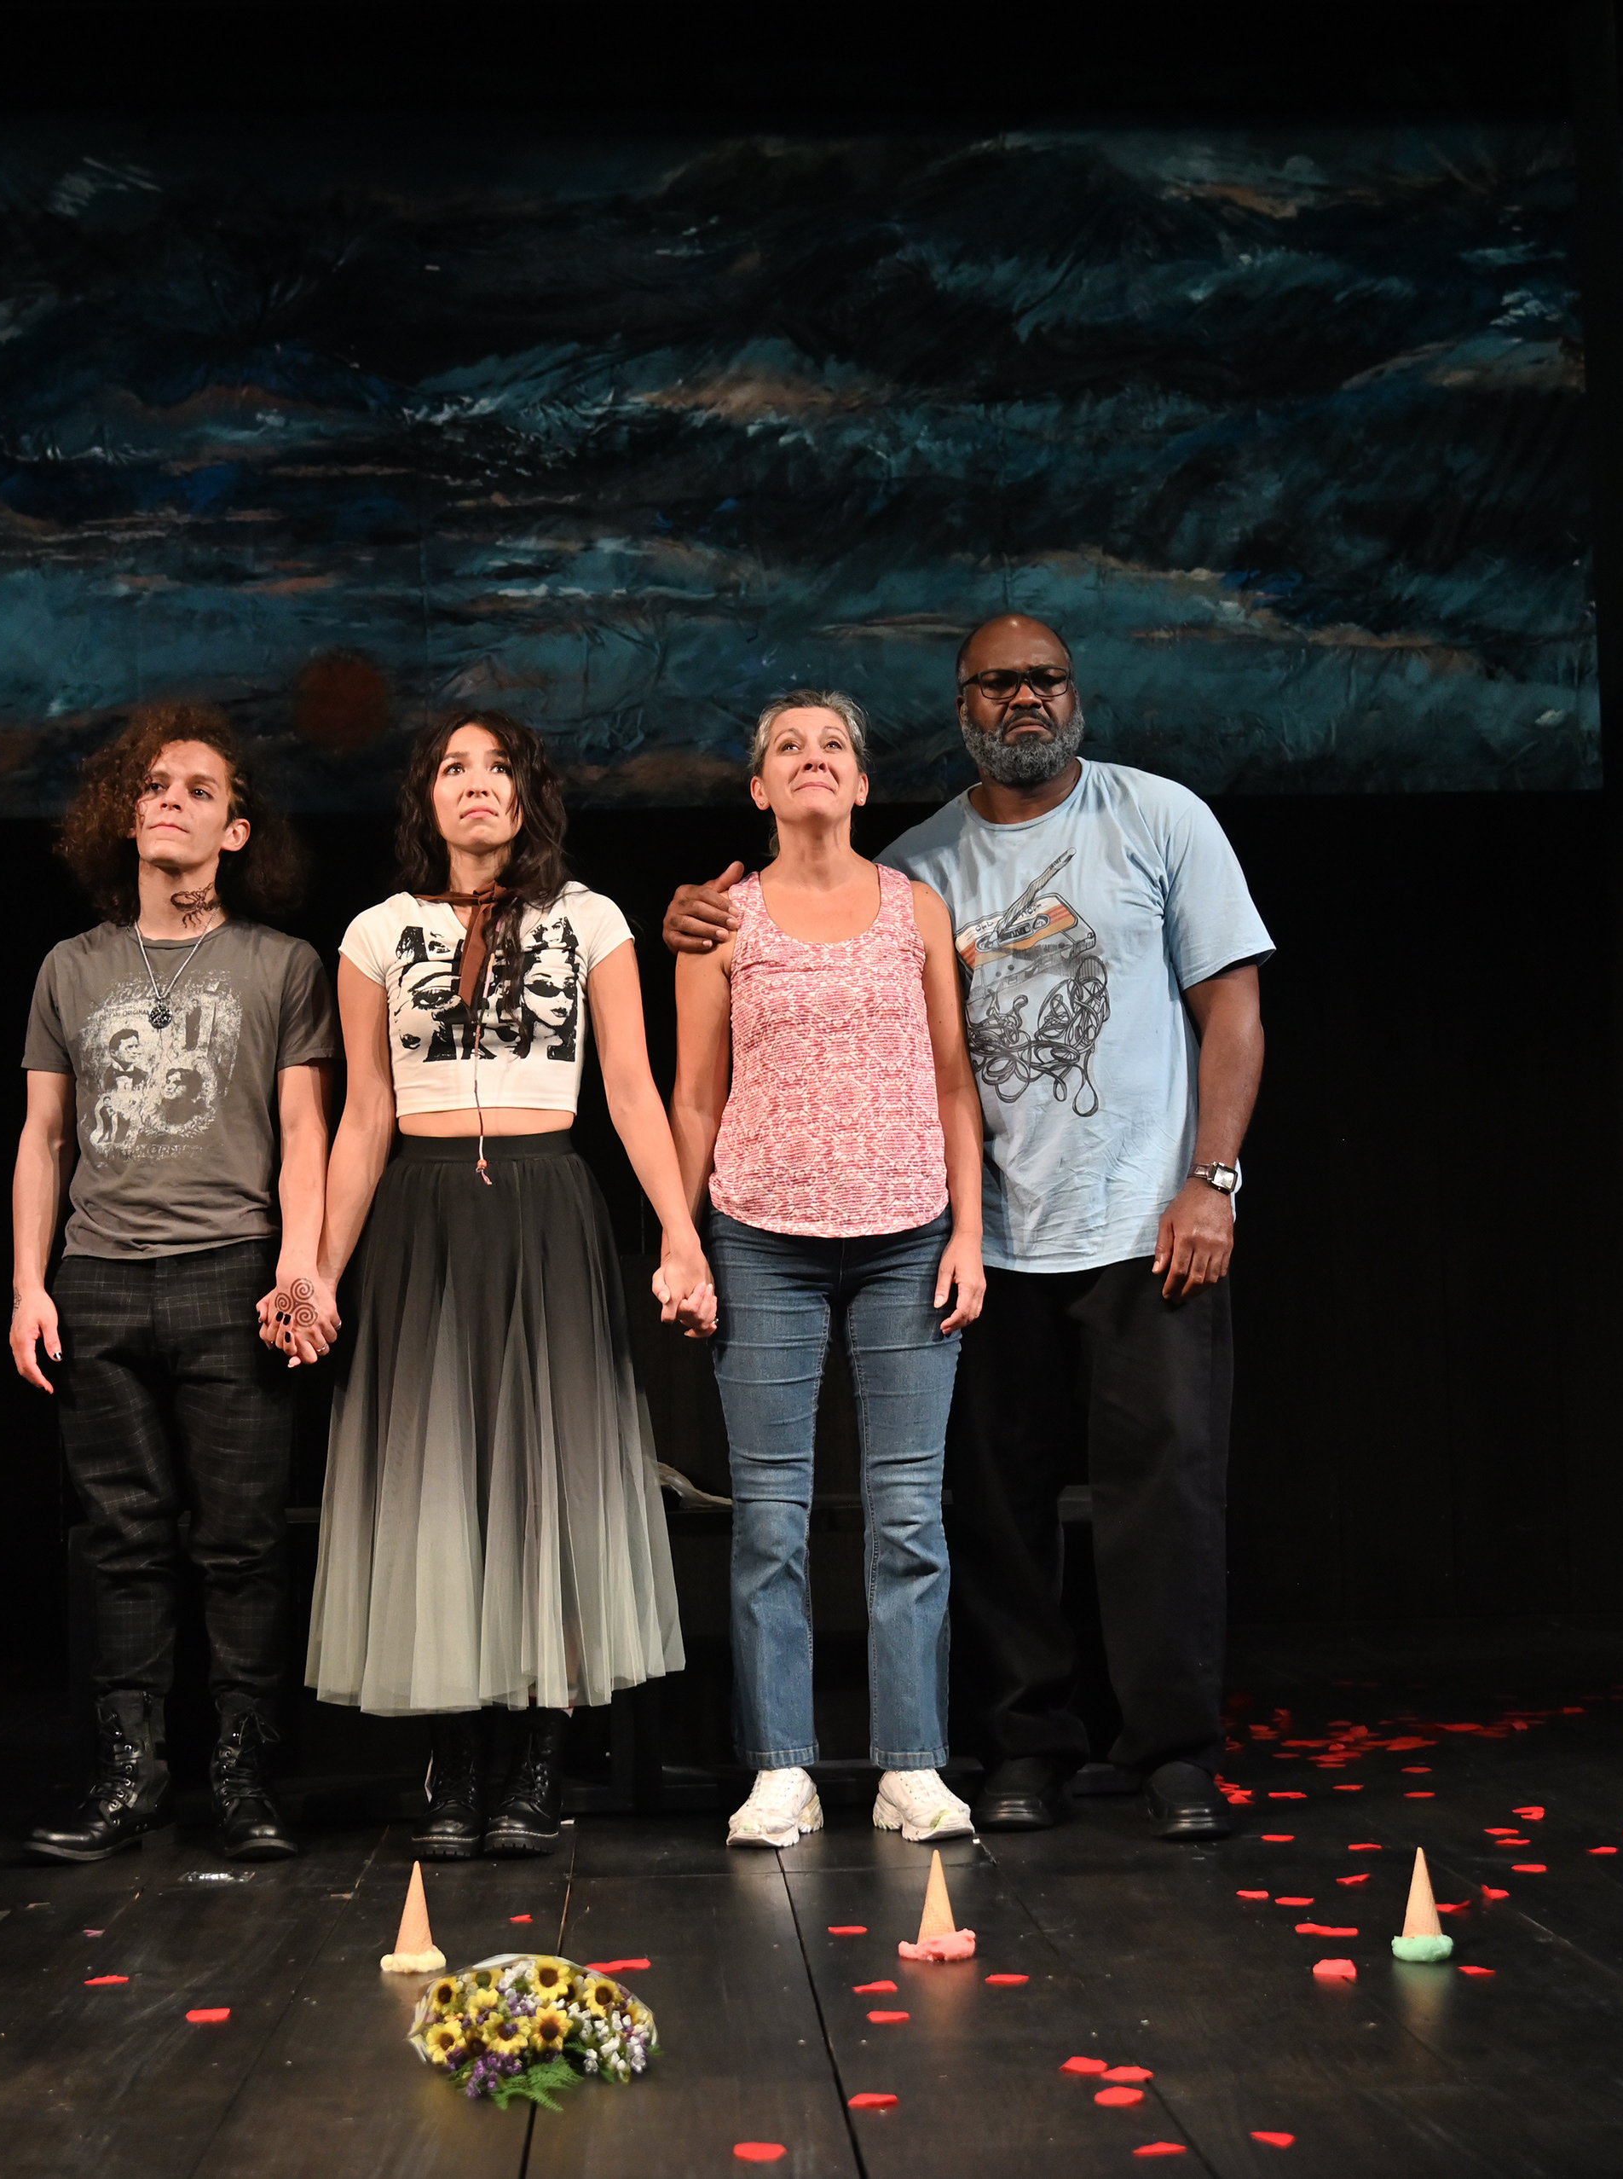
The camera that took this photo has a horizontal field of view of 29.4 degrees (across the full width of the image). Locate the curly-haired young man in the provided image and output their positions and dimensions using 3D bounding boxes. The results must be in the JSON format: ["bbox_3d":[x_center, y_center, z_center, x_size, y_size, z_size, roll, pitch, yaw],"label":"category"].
[{"bbox_3d":[-0.980,0.268,4.746,0.503,1.746,0.360,-1,-5,-3],"label":"curly-haired young man"}]

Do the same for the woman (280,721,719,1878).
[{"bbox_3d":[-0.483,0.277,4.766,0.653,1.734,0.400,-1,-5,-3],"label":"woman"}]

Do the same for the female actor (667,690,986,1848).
[{"bbox_3d":[0.023,0.245,4.689,0.485,1.730,0.330,-2,-5,2],"label":"female actor"}]

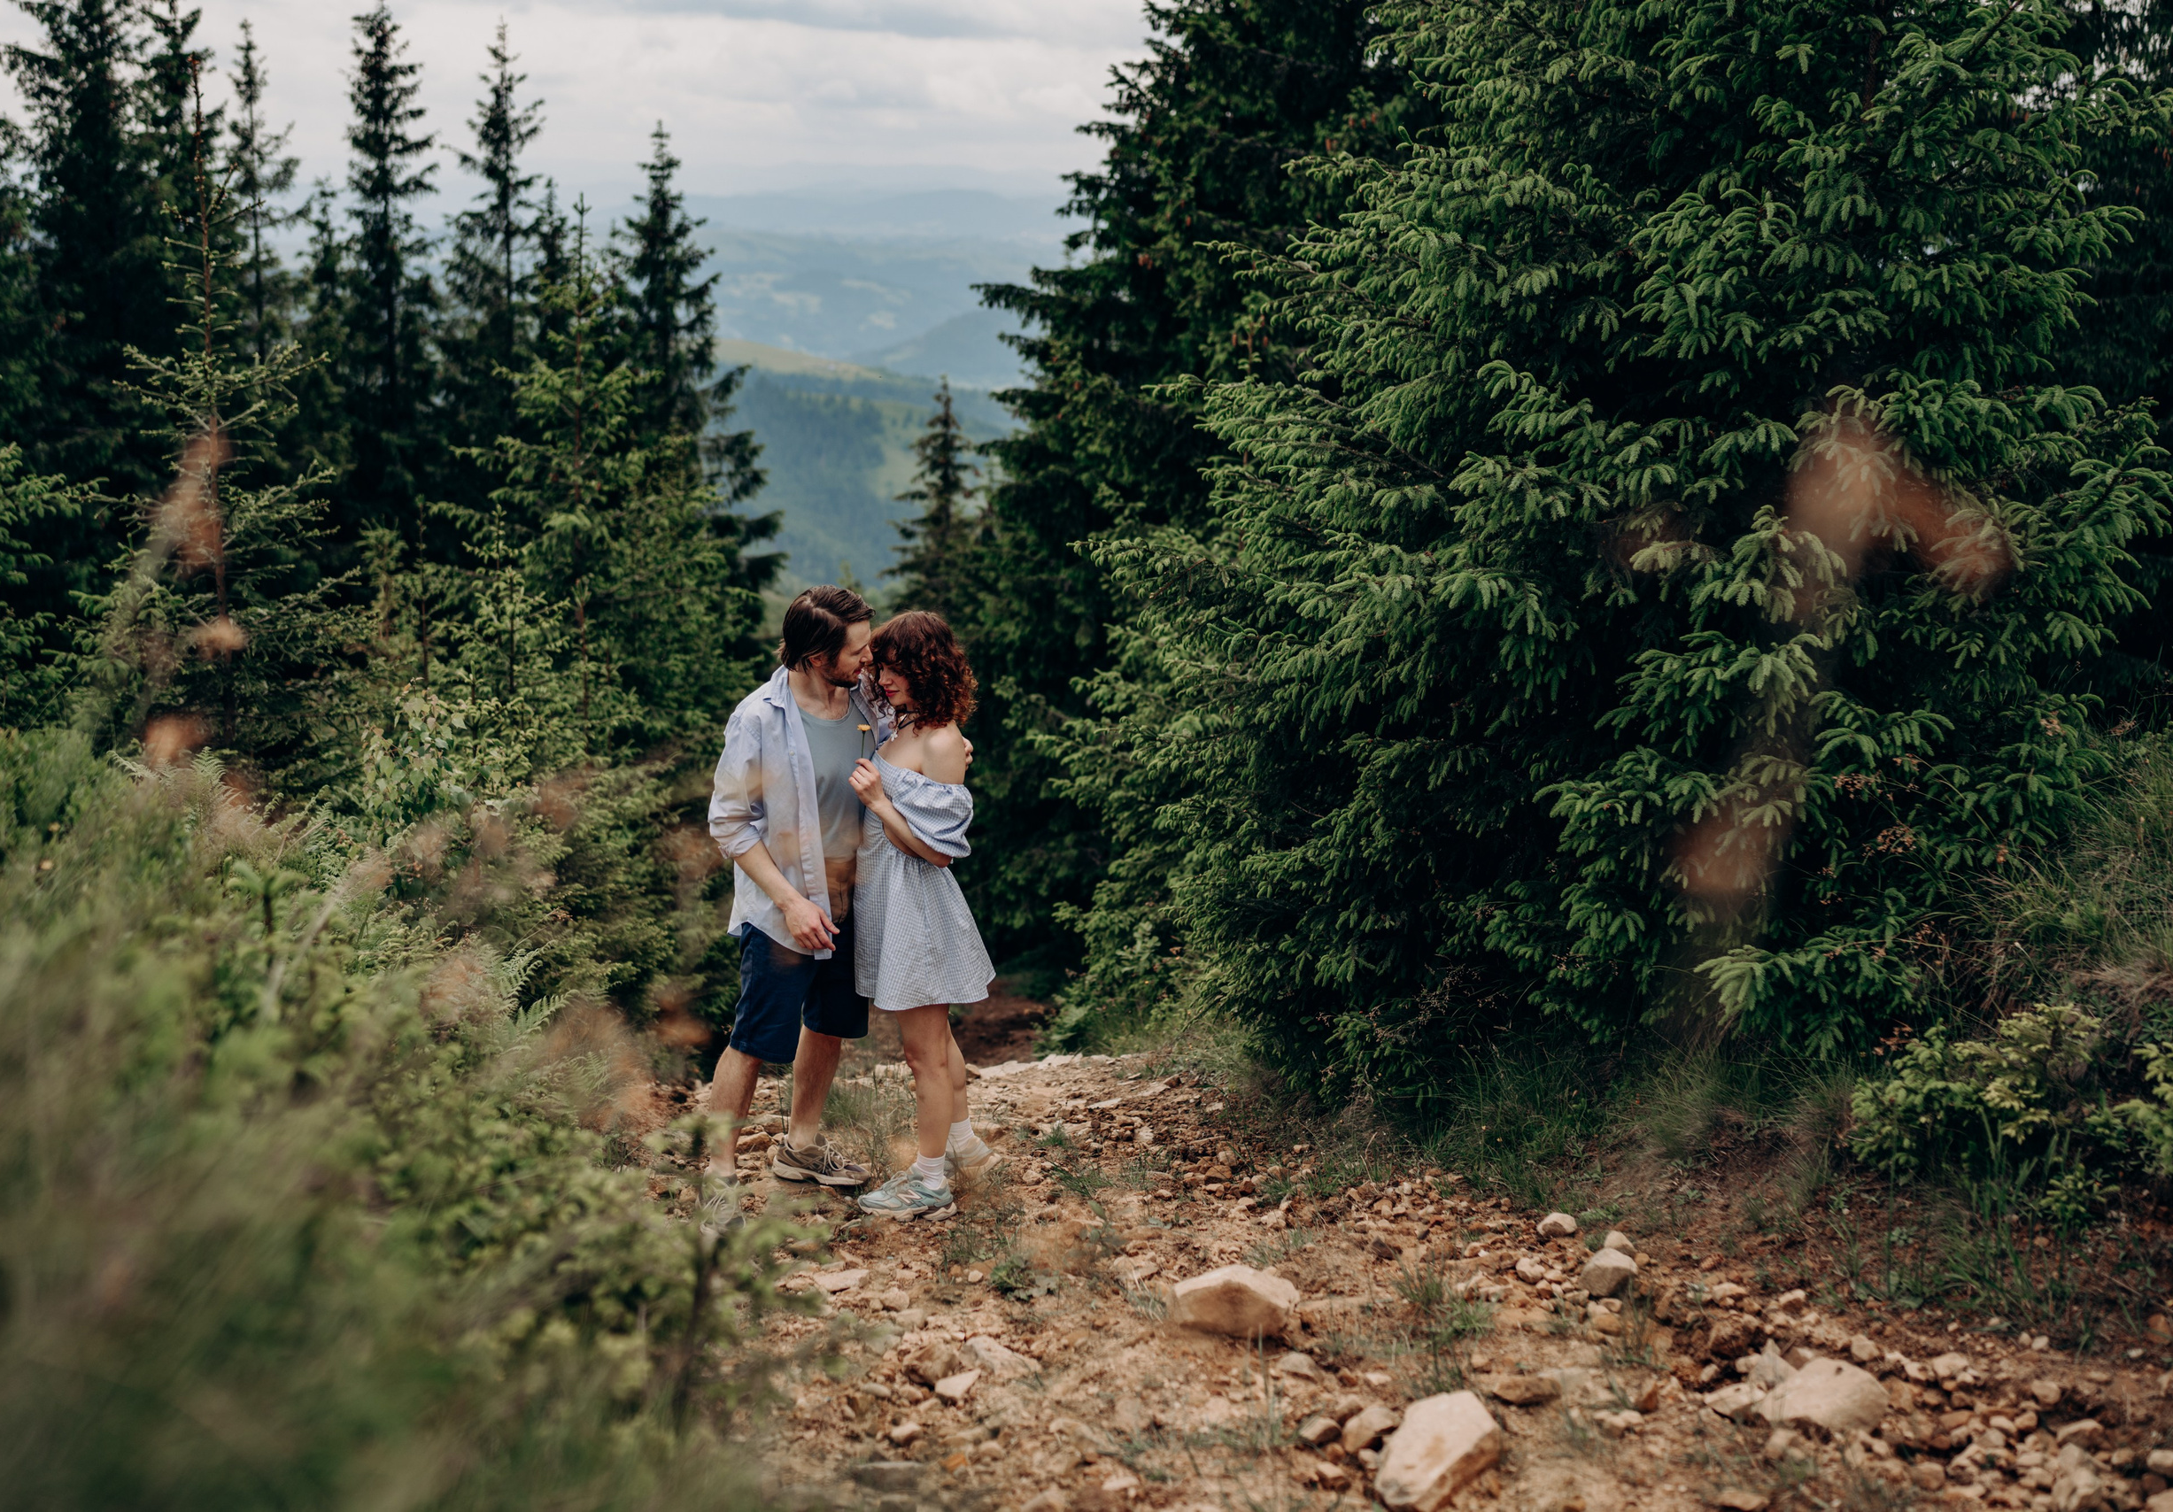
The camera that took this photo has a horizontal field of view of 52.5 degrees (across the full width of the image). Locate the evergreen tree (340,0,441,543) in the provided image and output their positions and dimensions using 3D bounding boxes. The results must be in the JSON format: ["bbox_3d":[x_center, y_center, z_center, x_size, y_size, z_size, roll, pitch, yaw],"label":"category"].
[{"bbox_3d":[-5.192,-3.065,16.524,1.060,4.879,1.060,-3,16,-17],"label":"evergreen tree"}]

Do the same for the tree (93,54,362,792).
[{"bbox_3d":[-2.821,-1.018,7.213,0.875,2.379,0.875,-4,16,-21],"label":"tree"}]

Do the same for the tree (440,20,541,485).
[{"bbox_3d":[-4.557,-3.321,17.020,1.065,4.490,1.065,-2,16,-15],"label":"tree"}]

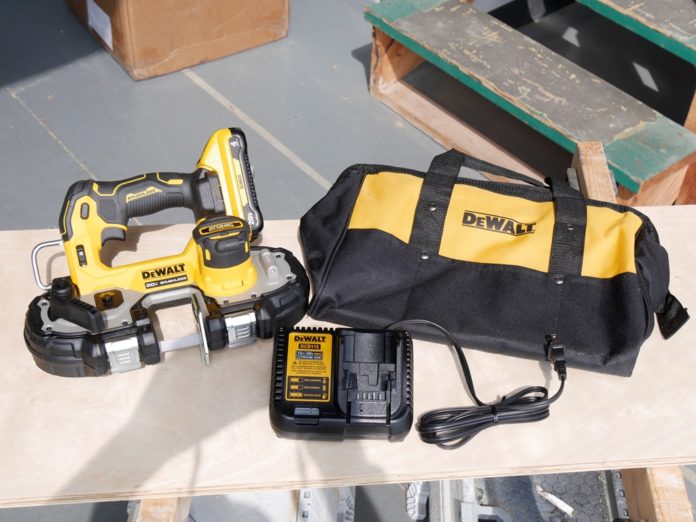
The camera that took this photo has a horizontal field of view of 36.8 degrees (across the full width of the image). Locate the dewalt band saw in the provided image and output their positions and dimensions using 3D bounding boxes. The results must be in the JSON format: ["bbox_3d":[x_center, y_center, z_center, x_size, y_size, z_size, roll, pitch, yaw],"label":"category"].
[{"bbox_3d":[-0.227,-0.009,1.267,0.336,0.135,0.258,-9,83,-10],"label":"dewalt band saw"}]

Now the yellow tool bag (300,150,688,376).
[{"bbox_3d":[0.172,-0.021,1.282,0.467,0.183,0.182,11,48,8],"label":"yellow tool bag"}]

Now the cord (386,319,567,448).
[{"bbox_3d":[0.155,0.138,1.231,0.217,0.040,0.166,1,47,-1],"label":"cord"}]

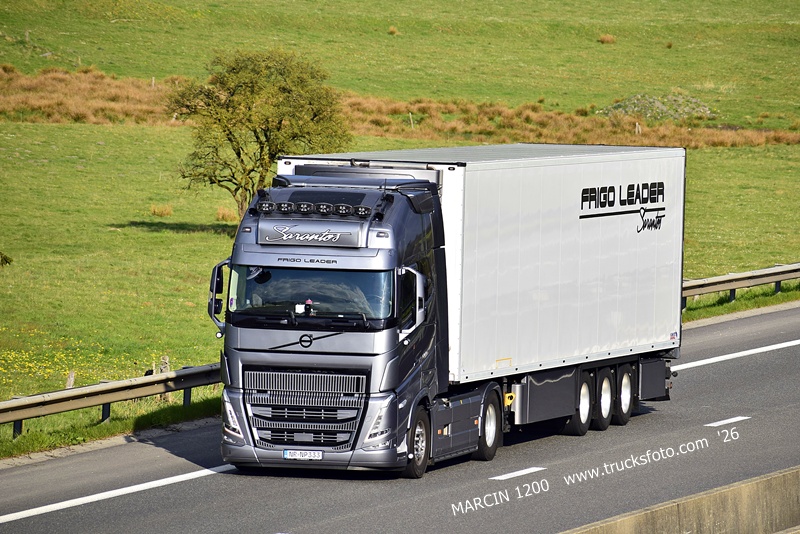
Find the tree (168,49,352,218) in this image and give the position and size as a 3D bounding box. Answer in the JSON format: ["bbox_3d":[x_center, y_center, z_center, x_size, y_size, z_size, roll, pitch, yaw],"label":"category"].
[{"bbox_3d":[-4.044,-3.667,203.000,5.305,5.305,4.987,1,2,0],"label":"tree"}]

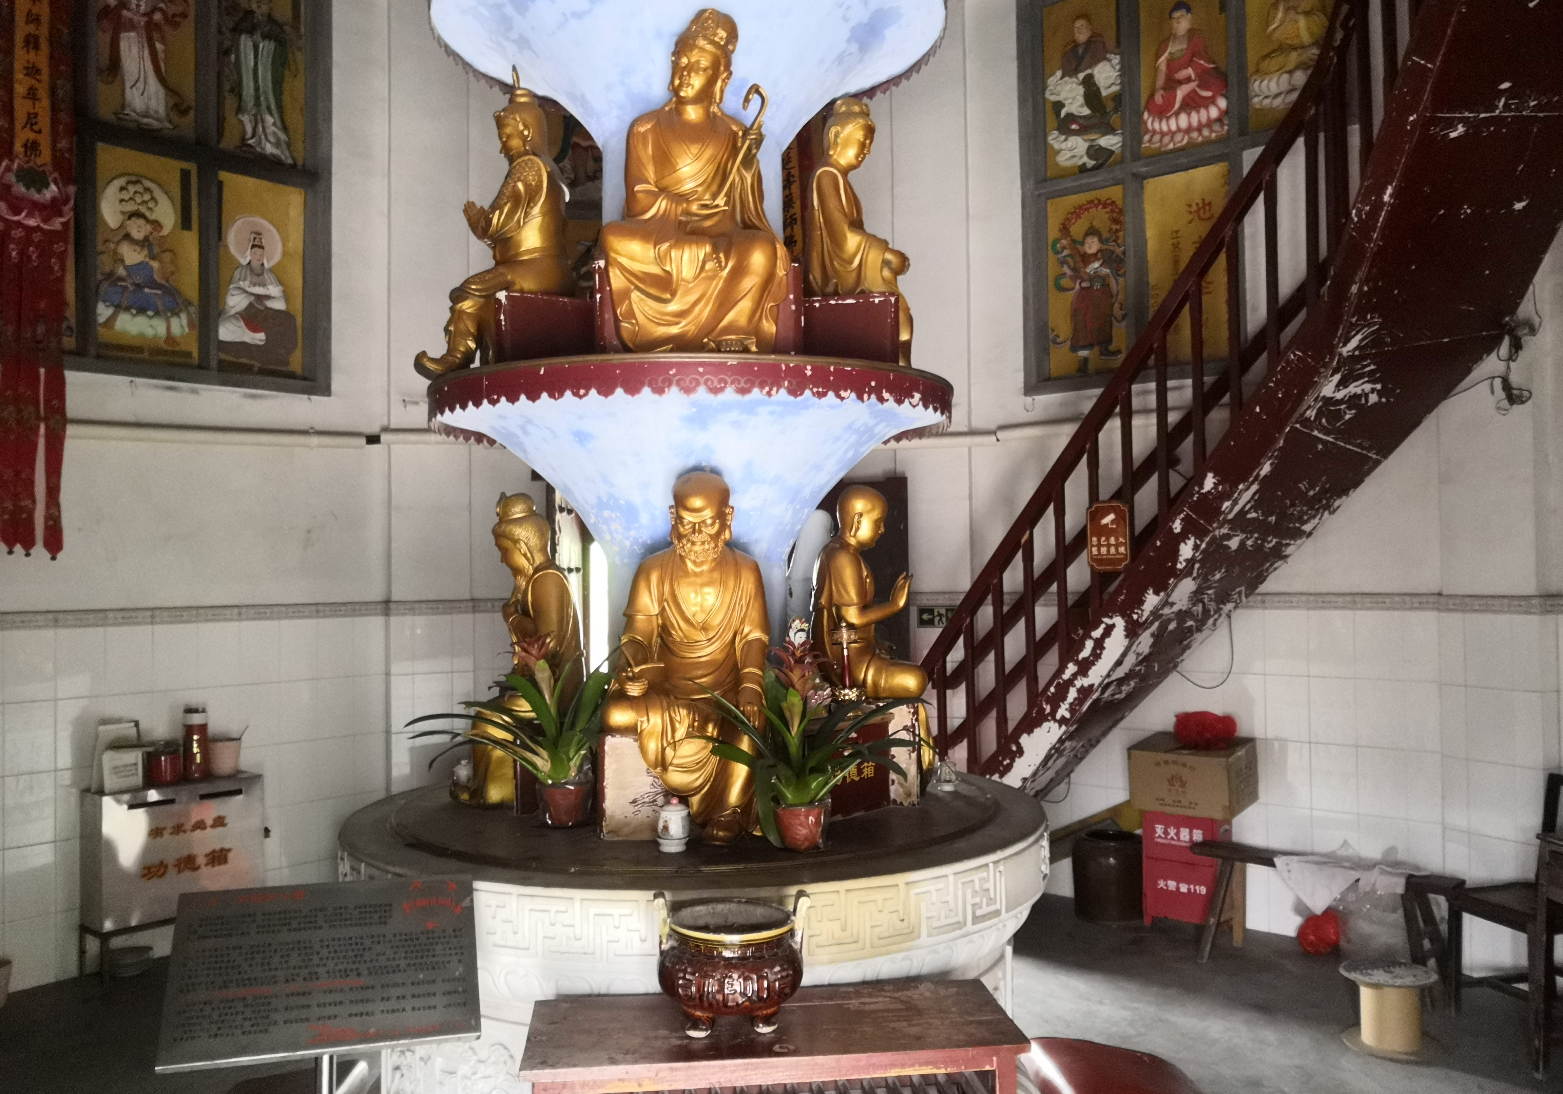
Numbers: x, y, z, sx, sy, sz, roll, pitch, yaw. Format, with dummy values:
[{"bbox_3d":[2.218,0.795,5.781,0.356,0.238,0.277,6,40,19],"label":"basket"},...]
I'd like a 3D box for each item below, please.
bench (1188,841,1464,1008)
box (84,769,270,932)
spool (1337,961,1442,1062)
[{"bbox_3d":[2.222,1.547,5.058,1.050,0.465,0.260,-2,-2,40],"label":"bench"},{"bbox_3d":[-2.718,1.345,5.472,0.185,0.577,0.690,-2,-2,40],"label":"box"},{"bbox_3d":[2.160,1.641,4.331,0.314,0.244,0.314,-2,-2,40],"label":"spool"}]

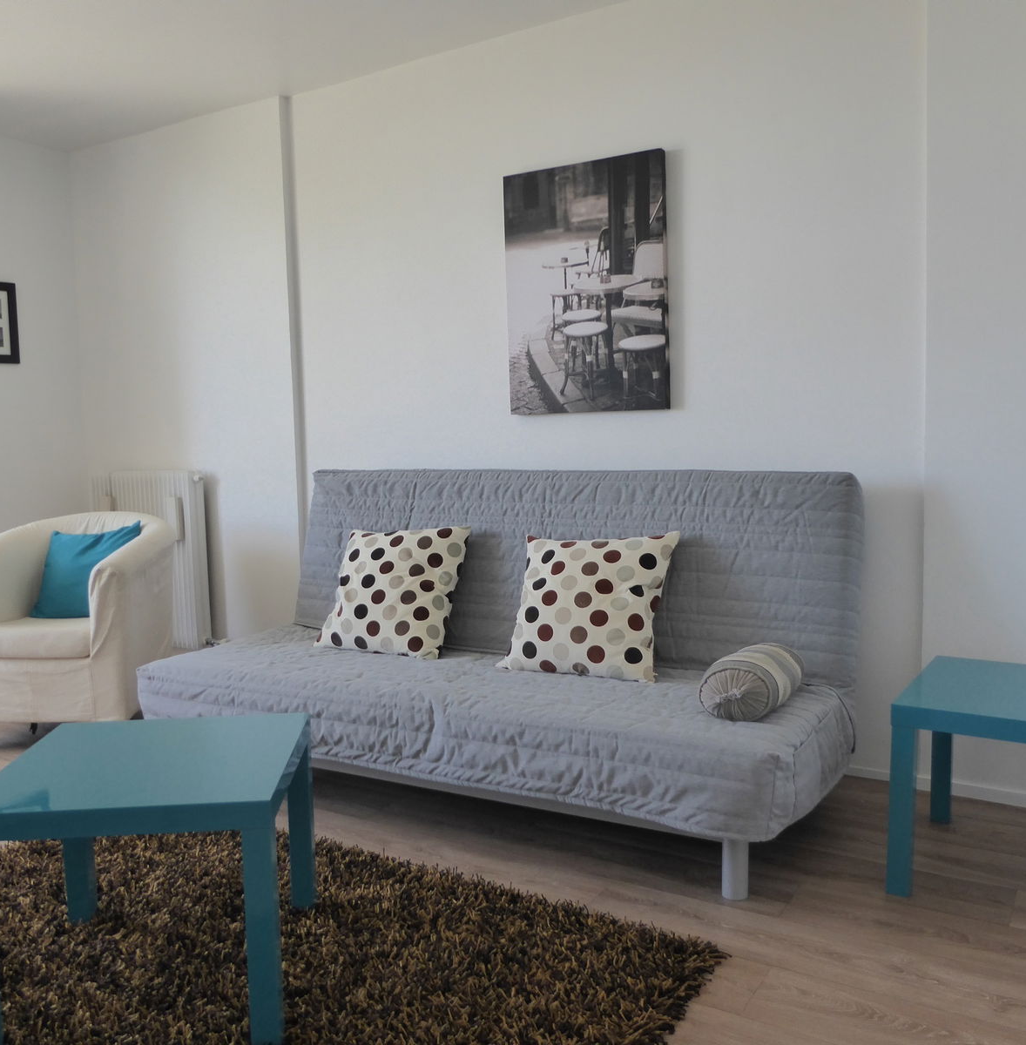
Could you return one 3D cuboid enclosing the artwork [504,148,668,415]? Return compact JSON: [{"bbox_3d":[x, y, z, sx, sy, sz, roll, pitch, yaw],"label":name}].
[{"bbox_3d":[0.239,-0.793,3.437,0.610,0.835,0.030,2,6,32],"label":"artwork"}]

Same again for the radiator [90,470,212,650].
[{"bbox_3d":[-1.703,0.171,4.681,0.720,0.790,0.110,2,6,32],"label":"radiator"}]

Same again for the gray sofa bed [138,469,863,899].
[{"bbox_3d":[-0.094,0.341,3.087,2.100,0.935,0.960,2,6,32],"label":"gray sofa bed"}]

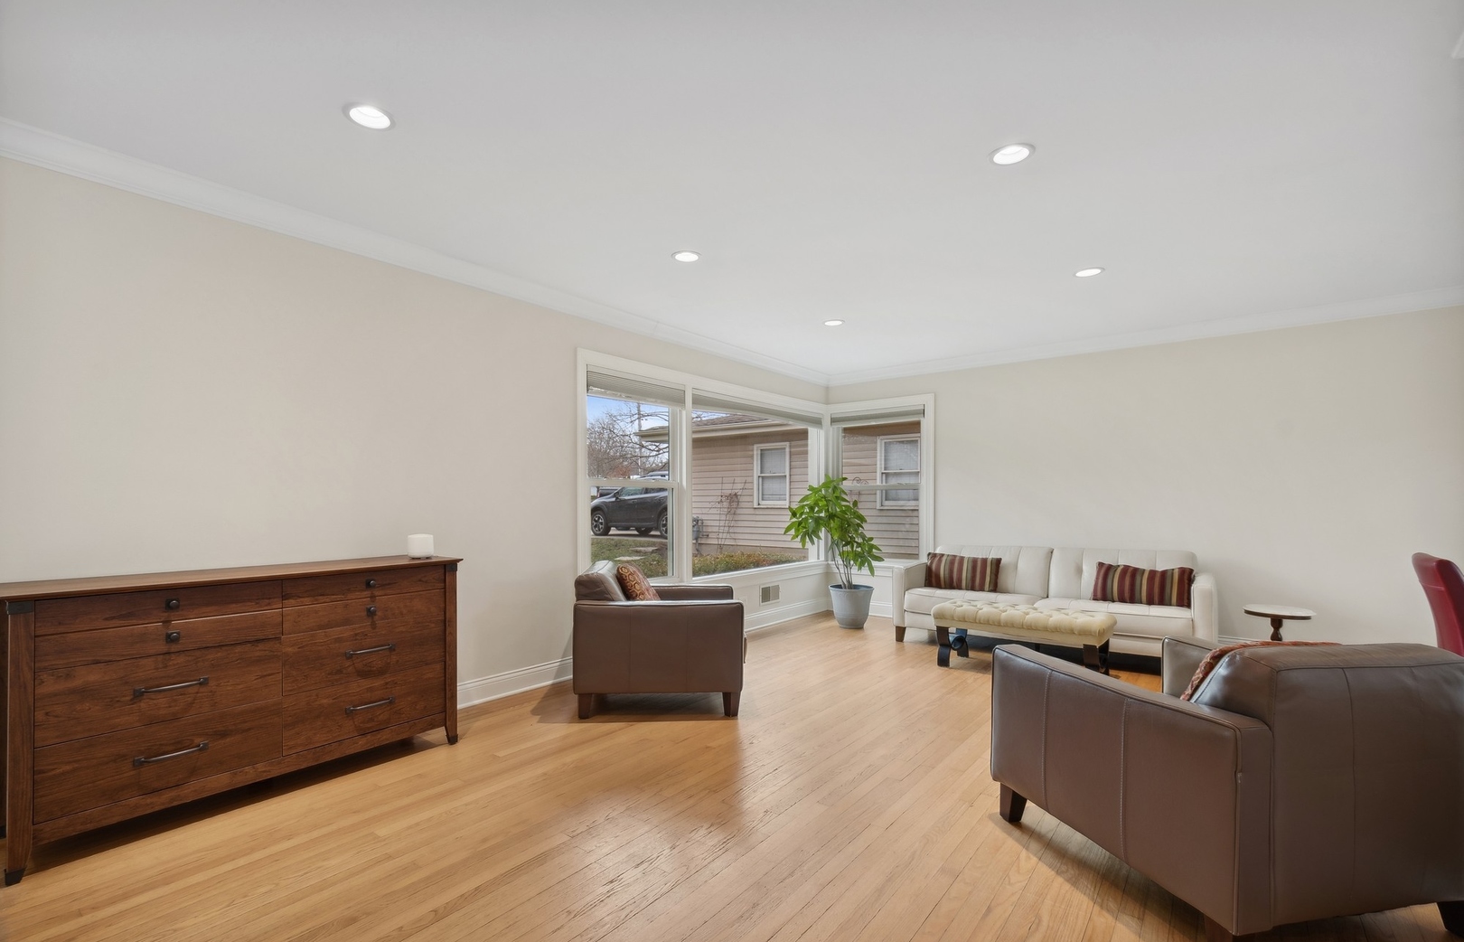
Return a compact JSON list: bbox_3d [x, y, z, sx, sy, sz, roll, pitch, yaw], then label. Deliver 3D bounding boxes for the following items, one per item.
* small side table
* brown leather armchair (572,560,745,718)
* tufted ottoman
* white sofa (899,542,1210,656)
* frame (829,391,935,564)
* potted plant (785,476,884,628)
[{"bbox_3d":[3.468,1.119,3.861,0.360,0.470,0.360,-2,-4,39],"label":"small side table"},{"bbox_3d":[-0.397,0.960,3.718,0.930,0.780,0.840,0,-3,-1],"label":"brown leather armchair"},{"bbox_3d":[1.982,1.163,4.187,1.070,0.415,0.450,-2,-3,36],"label":"tufted ottoman"},{"bbox_3d":[2.480,1.008,4.884,2.110,0.790,0.890,-2,-3,32],"label":"white sofa"},{"bbox_3d":[1.503,0.113,6.226,1.130,1.680,0.100,-2,-3,35],"label":"frame"},{"bbox_3d":[0.967,0.746,5.763,0.880,1.410,0.800,0,-3,0],"label":"potted plant"}]

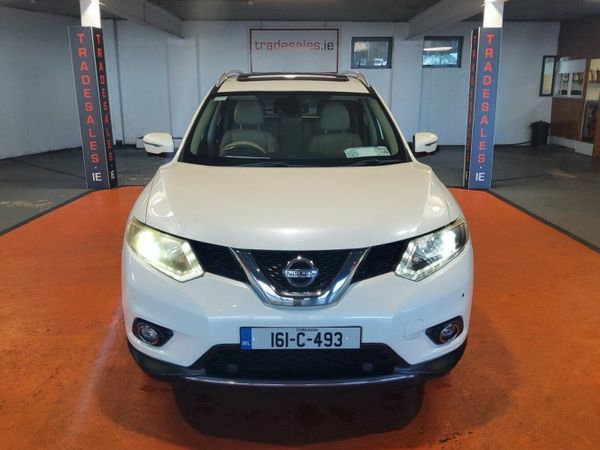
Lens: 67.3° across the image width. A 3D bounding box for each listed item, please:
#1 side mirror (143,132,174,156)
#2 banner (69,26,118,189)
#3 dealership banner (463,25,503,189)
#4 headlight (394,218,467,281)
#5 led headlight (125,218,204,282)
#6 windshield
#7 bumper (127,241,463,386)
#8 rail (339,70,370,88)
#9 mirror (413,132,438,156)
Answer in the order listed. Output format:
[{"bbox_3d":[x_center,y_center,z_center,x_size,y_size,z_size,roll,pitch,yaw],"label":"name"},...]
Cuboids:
[{"bbox_3d":[-1.020,-0.579,3.250,0.220,0.170,0.160,-1,17,-2],"label":"side mirror"},{"bbox_3d":[-3.190,-1.763,7.008,0.350,2.380,0.320,1,17,2],"label":"banner"},{"bbox_3d":[2.820,-1.763,7.008,0.350,2.380,0.320,1,17,2],"label":"dealership banner"},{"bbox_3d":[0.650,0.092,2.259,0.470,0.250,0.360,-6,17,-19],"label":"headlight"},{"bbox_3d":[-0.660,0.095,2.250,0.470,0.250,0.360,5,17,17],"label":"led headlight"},{"bbox_3d":[-0.040,-0.694,3.028,1.430,0.140,0.980,-1,44,-2],"label":"windshield"},{"bbox_3d":[-0.005,0.376,2.197,1.780,0.600,0.570,-1,17,-2],"label":"bumper"},{"bbox_3d":[0.480,-1.345,4.190,0.080,0.140,1.550,-1,17,-2],"label":"rail"},{"bbox_3d":[0.910,-0.584,3.280,0.195,0.170,0.160,-1,17,-2],"label":"mirror"}]

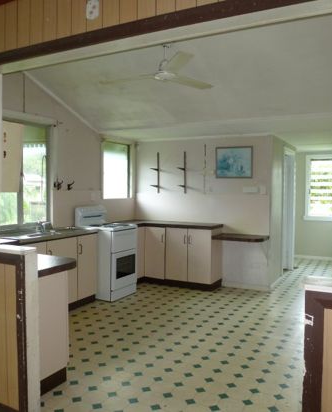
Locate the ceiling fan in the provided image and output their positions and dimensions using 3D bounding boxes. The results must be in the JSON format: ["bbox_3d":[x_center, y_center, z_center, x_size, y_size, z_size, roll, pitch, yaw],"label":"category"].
[{"bbox_3d":[0.009,-1.262,3.262,1.140,0.360,1.060,0,2,-15],"label":"ceiling fan"}]

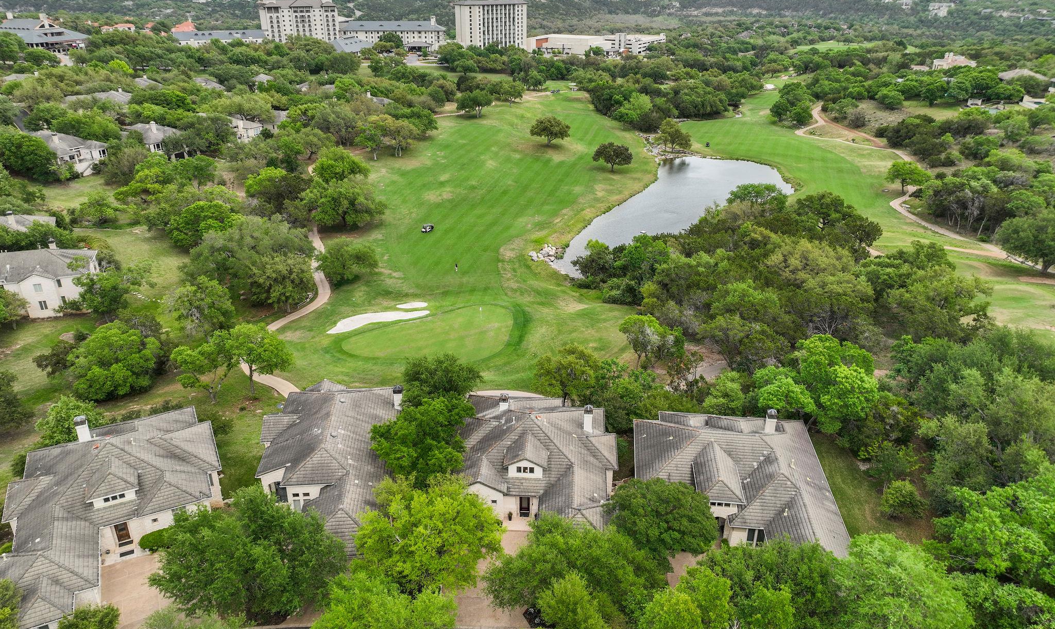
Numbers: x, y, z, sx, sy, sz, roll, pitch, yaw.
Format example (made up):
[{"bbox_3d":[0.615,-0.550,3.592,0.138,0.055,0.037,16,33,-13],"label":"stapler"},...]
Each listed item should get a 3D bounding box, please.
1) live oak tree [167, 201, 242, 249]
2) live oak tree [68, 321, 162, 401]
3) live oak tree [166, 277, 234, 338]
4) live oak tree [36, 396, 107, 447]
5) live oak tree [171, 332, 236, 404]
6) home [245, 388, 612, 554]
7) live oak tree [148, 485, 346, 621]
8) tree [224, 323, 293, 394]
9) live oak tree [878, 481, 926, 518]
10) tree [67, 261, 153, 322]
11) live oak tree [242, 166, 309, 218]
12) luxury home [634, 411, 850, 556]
[{"bbox_3d":[-65.870,-17.870,149.730,14.000,9.700,13.000,0,24,0],"label":"live oak tree"},{"bbox_3d":[-54.800,6.536,97.667,10.800,10.500,11.000,0,25,0],"label":"live oak tree"},{"bbox_3d":[-49.000,-0.310,110.420,9.300,10.500,9.200,0,24,0],"label":"live oak tree"},{"bbox_3d":[-55.000,13.302,88.341,7.500,6.600,7.300,0,25,0],"label":"live oak tree"},{"bbox_3d":[-42.600,7.753,96.576,8.200,9.800,8.000,0,25,0],"label":"live oak tree"},{"bbox_3d":[-10.010,14.590,78.290,39.500,8.500,29.000,0,24,0],"label":"home"},{"bbox_3d":[-24.400,21.705,64.688,16.300,11.500,13.500,0,25,0],"label":"live oak tree"},{"bbox_3d":[-35.850,6.520,96.460,8.600,9.800,8.400,0,24,0],"label":"tree"},{"bbox_3d":[38.360,19.170,75.040,4.400,3.500,4.300,0,24,0],"label":"live oak tree"},{"bbox_3d":[-66.500,-3.247,117.383,12.000,9.800,11.500,0,25,0],"label":"tree"},{"bbox_3d":[-57.100,-26.740,167.090,14.500,11.600,13.500,0,24,0],"label":"live oak tree"},{"bbox_3d":[22.000,17.312,78.188,20.700,8.000,28.000,3,25,6],"label":"luxury home"}]

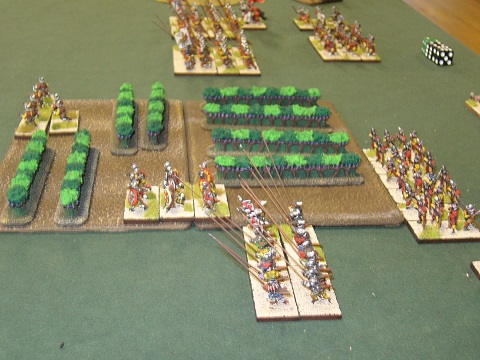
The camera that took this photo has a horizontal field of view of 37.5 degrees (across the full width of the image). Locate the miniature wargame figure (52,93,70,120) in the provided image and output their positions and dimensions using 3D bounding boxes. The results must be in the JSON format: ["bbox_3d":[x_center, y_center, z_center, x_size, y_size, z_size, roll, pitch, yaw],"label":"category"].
[{"bbox_3d":[-0.135,-0.056,0.534,0.011,0.018,0.013,-6,28,-14],"label":"miniature wargame figure"}]

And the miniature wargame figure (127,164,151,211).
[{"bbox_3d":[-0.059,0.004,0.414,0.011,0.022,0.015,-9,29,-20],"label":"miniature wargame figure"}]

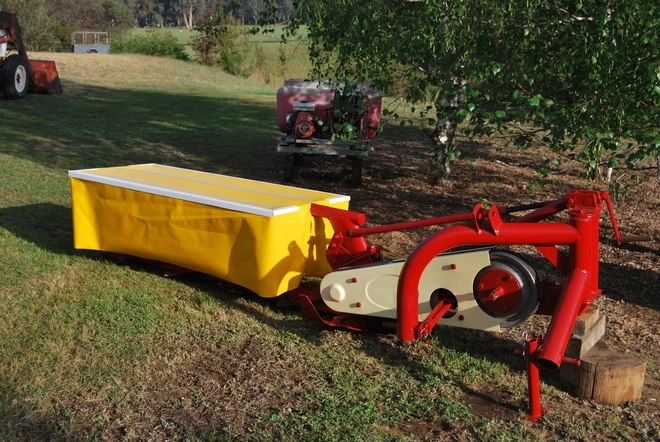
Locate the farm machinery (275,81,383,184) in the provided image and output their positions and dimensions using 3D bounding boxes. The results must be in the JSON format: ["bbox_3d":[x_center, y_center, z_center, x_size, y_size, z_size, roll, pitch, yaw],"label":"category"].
[{"bbox_3d":[-0.006,-0.995,9.800,1.120,1.100,1.750,3,11,5],"label":"farm machinery"}]

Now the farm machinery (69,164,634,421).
[{"bbox_3d":[-0.179,0.068,5.218,3.757,0.970,1.172,10,13,35],"label":"farm machinery"}]

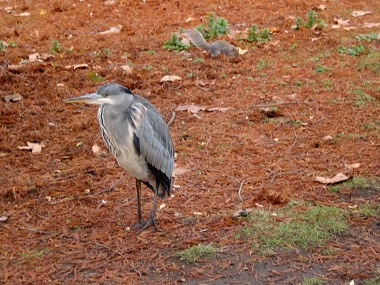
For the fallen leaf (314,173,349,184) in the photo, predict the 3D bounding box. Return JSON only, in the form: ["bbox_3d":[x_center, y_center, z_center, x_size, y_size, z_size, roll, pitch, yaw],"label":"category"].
[{"bbox_3d":[0.603,0.154,4.962,0.145,0.035,0.072,0,15,0],"label":"fallen leaf"}]

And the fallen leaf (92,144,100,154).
[{"bbox_3d":[-0.457,0.034,5.688,0.042,0.035,0.050,0,16,0],"label":"fallen leaf"}]

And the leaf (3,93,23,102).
[{"bbox_3d":[-0.988,-0.251,6.480,0.111,0.030,0.121,0,15,0],"label":"leaf"}]

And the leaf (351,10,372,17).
[{"bbox_3d":[1.422,-1.070,9.653,0.180,0.030,0.140,0,16,0],"label":"leaf"}]

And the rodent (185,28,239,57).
[{"bbox_3d":[0.147,-0.682,7.964,0.370,0.190,0.110,3,16,10],"label":"rodent"}]

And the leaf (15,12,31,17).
[{"bbox_3d":[-1.359,-1.038,9.439,0.130,0.020,0.084,0,15,0],"label":"leaf"}]

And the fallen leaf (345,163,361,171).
[{"bbox_3d":[0.759,0.112,5.437,0.075,0.020,0.065,0,16,0],"label":"fallen leaf"}]

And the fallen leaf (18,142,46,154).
[{"bbox_3d":[-0.745,0.026,5.467,0.122,0.020,0.124,0,15,0],"label":"fallen leaf"}]

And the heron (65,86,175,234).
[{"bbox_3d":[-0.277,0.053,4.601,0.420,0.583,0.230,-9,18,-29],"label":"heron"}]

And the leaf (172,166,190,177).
[{"bbox_3d":[-0.046,0.127,5.099,0.096,0.015,0.104,0,15,0],"label":"leaf"}]

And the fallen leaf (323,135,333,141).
[{"bbox_3d":[0.700,-0.024,5.921,0.048,0.022,0.045,0,16,0],"label":"fallen leaf"}]

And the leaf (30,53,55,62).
[{"bbox_3d":[-0.971,-0.556,7.609,0.170,0.035,0.166,0,15,0],"label":"leaf"}]

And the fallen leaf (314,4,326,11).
[{"bbox_3d":[1.115,-1.153,9.942,0.100,0.035,0.090,0,16,0],"label":"fallen leaf"}]

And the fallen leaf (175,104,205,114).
[{"bbox_3d":[0.000,-0.176,6.212,0.165,0.025,0.126,0,15,0],"label":"fallen leaf"}]

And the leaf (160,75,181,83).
[{"bbox_3d":[-0.117,-0.396,7.218,0.130,0.040,0.085,0,16,0],"label":"leaf"}]

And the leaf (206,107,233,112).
[{"bbox_3d":[0.163,-0.173,6.211,0.149,0.020,0.075,0,15,0],"label":"leaf"}]

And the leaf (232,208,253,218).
[{"bbox_3d":[0.204,0.276,4.524,0.078,0.025,0.048,0,15,0],"label":"leaf"}]

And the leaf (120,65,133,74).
[{"bbox_3d":[-0.404,-0.463,7.461,0.075,0.040,0.090,0,16,0],"label":"leaf"}]

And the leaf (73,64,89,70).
[{"bbox_3d":[-0.711,-0.486,7.559,0.105,0.030,0.075,0,16,0],"label":"leaf"}]

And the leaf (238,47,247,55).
[{"bbox_3d":[0.348,-0.621,7.852,0.080,0.035,0.070,0,15,0],"label":"leaf"}]

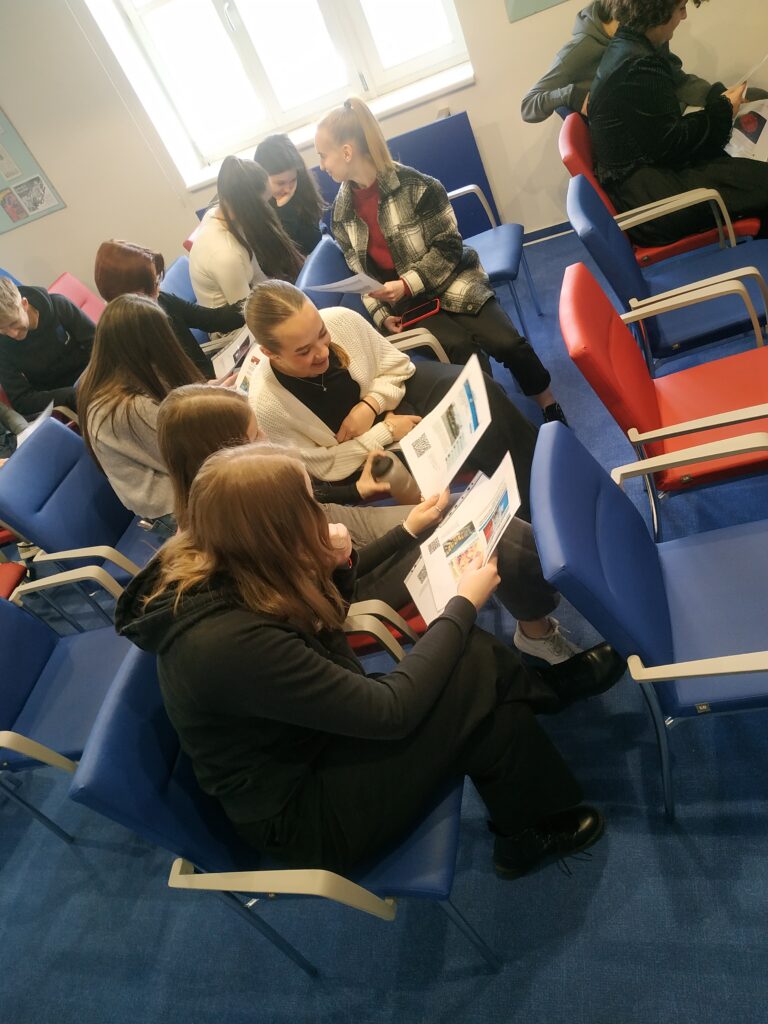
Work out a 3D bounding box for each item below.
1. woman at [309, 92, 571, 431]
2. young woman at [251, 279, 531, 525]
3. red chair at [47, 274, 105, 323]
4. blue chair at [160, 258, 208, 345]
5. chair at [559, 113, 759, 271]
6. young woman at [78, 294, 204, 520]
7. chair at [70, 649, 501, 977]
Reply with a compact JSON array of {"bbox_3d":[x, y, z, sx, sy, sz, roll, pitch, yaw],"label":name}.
[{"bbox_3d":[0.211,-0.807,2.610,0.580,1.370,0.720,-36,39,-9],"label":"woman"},{"bbox_3d":[0.107,-0.269,2.244,0.850,1.170,0.580,2,48,32],"label":"young woman"},{"bbox_3d":[-1.487,-1.001,4.209,0.605,0.905,0.575,-9,43,23],"label":"red chair"},{"bbox_3d":[-0.605,-0.833,3.497,0.605,0.905,0.575,-9,43,23],"label":"blue chair"},{"bbox_3d":[1.104,-1.130,2.797,0.605,0.905,0.575,-9,43,23],"label":"chair"},{"bbox_3d":[-0.633,-0.314,2.761,0.800,1.140,0.520,-29,39,0],"label":"young woman"},{"bbox_3d":[-0.117,0.621,1.619,0.605,0.905,0.575,-11,42,20],"label":"chair"}]

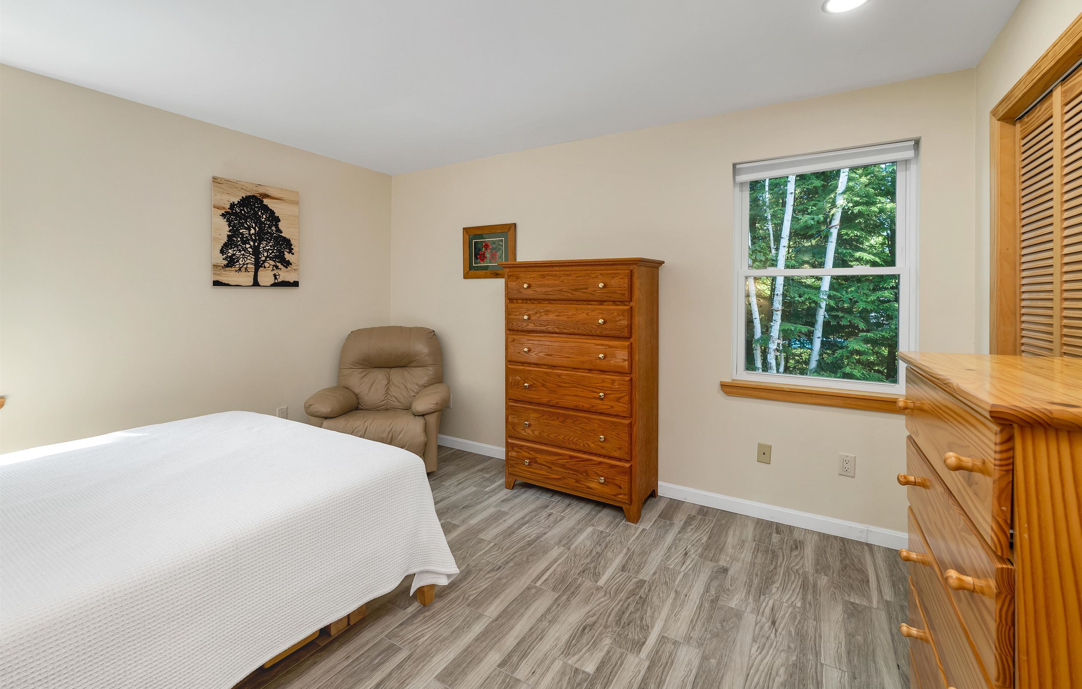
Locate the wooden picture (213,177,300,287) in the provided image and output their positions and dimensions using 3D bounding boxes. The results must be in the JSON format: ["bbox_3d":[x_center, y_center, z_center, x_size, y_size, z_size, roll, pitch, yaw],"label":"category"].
[{"bbox_3d":[-1.967,-0.753,2.928,0.025,0.712,0.555,3,5,30],"label":"wooden picture"}]

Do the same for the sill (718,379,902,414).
[{"bbox_3d":[1.517,0.292,2.324,0.960,0.092,0.090,3,5,30],"label":"sill"}]

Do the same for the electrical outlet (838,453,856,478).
[{"bbox_3d":[1.654,0.654,2.273,0.076,0.121,0.008,3,5,30],"label":"electrical outlet"}]

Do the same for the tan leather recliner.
[{"bbox_3d":[-1.262,0.416,3.453,0.970,1.060,0.880,-1,5,-12],"label":"tan leather recliner"}]

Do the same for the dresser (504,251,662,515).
[{"bbox_3d":[0.250,0.244,2.767,0.963,1.520,0.446,3,5,30],"label":"dresser"}]

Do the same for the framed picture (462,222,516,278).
[{"bbox_3d":[-0.416,-0.737,3.379,0.520,0.415,0.025,3,5,30],"label":"framed picture"}]

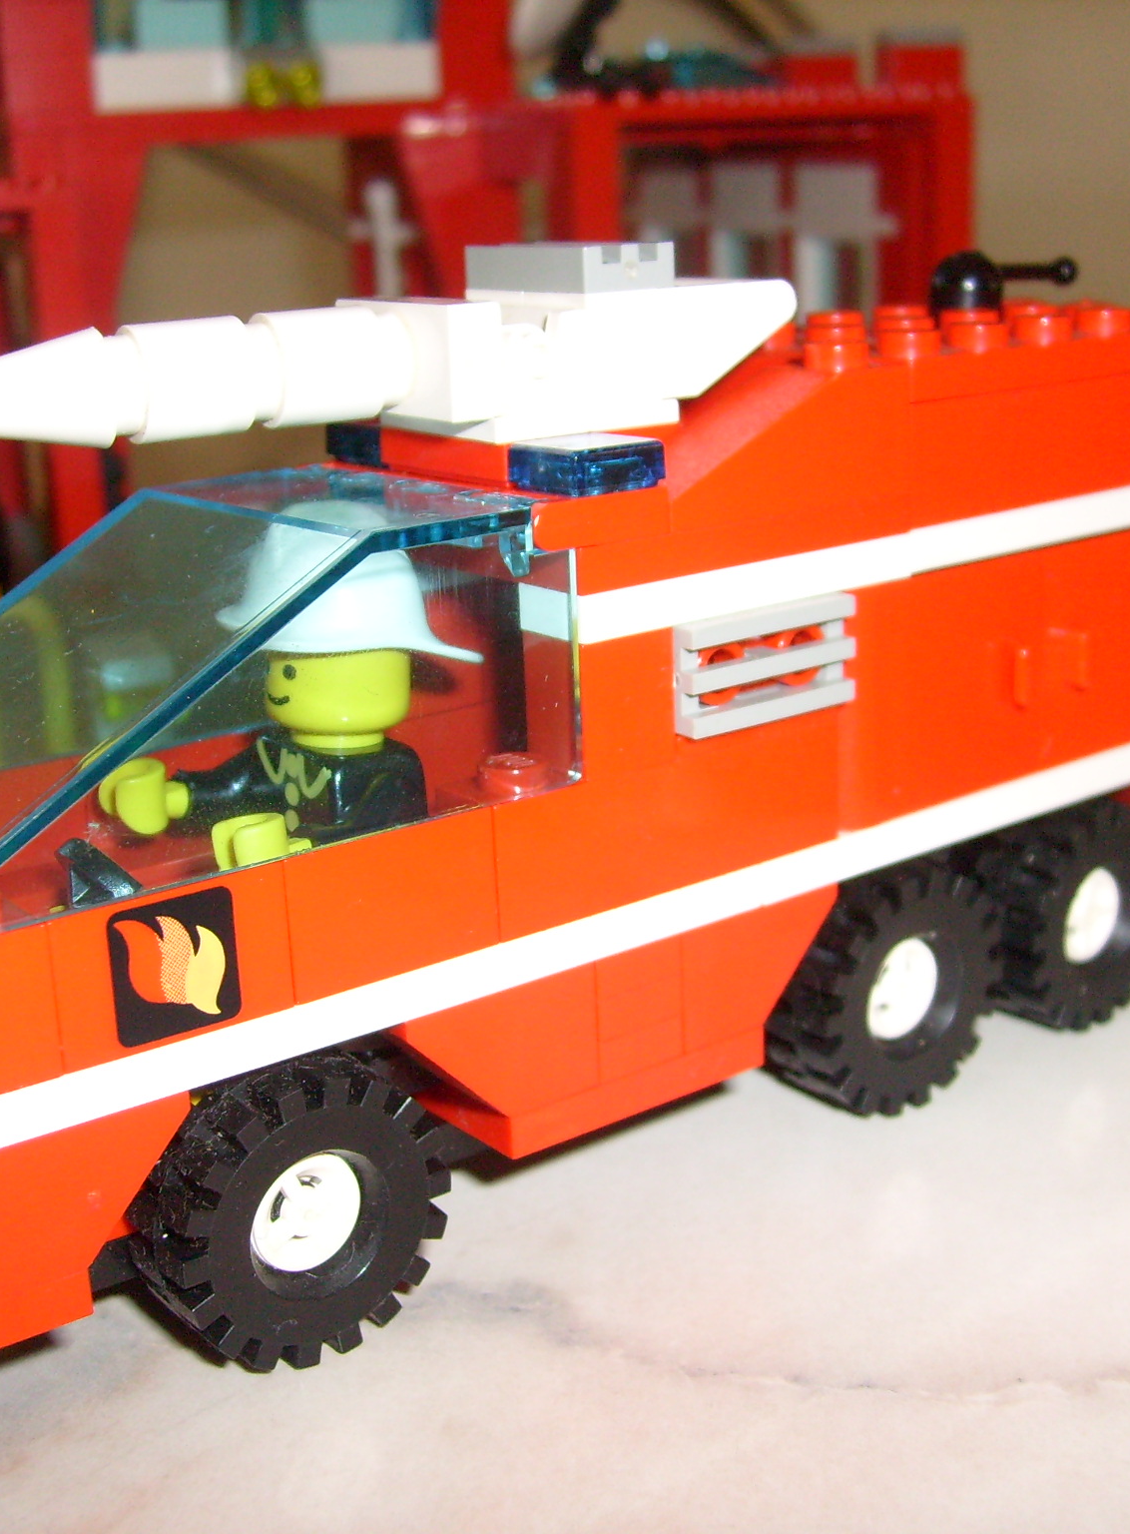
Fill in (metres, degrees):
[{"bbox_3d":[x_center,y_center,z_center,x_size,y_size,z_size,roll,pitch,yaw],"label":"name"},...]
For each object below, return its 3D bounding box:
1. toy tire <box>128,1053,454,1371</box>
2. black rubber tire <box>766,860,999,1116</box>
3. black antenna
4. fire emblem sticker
[{"bbox_3d":[-0.018,0.029,0.139,0.021,0.021,0.009,-14,20,-35],"label":"toy tire"},{"bbox_3d":[0.026,0.018,0.171,0.021,0.021,0.009,-14,20,-35],"label":"black rubber tire"},{"bbox_3d":[0.040,-0.043,0.187,0.016,0.007,0.007,-11,18,-26],"label":"black antenna"},{"bbox_3d":[-0.023,0.012,0.124,0.008,0.008,0.001,-14,20,-36],"label":"fire emblem sticker"}]

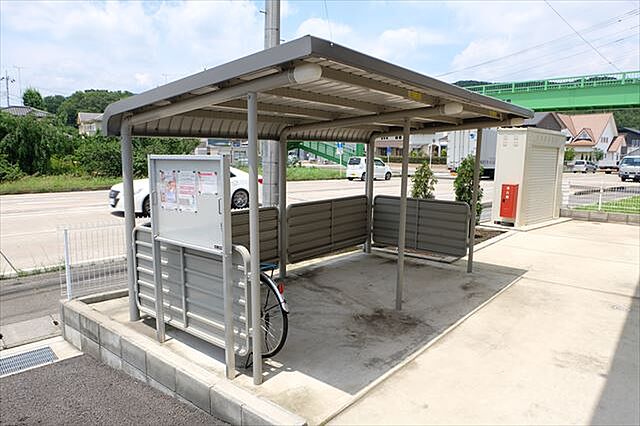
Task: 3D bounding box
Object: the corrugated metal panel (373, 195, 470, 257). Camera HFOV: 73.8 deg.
[{"bbox_3d":[1.420,0.177,6.226,1.520,0.770,0.040,7,10,39],"label":"corrugated metal panel"}]

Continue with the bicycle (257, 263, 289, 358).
[{"bbox_3d":[-0.912,0.552,3.628,1.800,1.040,0.570,7,10,40],"label":"bicycle"}]

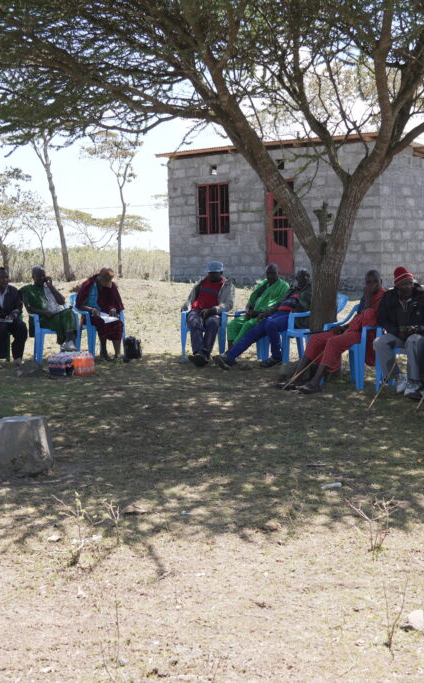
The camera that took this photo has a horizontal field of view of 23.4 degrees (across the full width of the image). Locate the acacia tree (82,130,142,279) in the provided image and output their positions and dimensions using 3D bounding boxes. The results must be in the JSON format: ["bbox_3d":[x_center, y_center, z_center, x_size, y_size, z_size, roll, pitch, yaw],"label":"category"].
[{"bbox_3d":[-3.158,-4.364,32.500,1.950,4.600,1.950,-1,5,0],"label":"acacia tree"}]

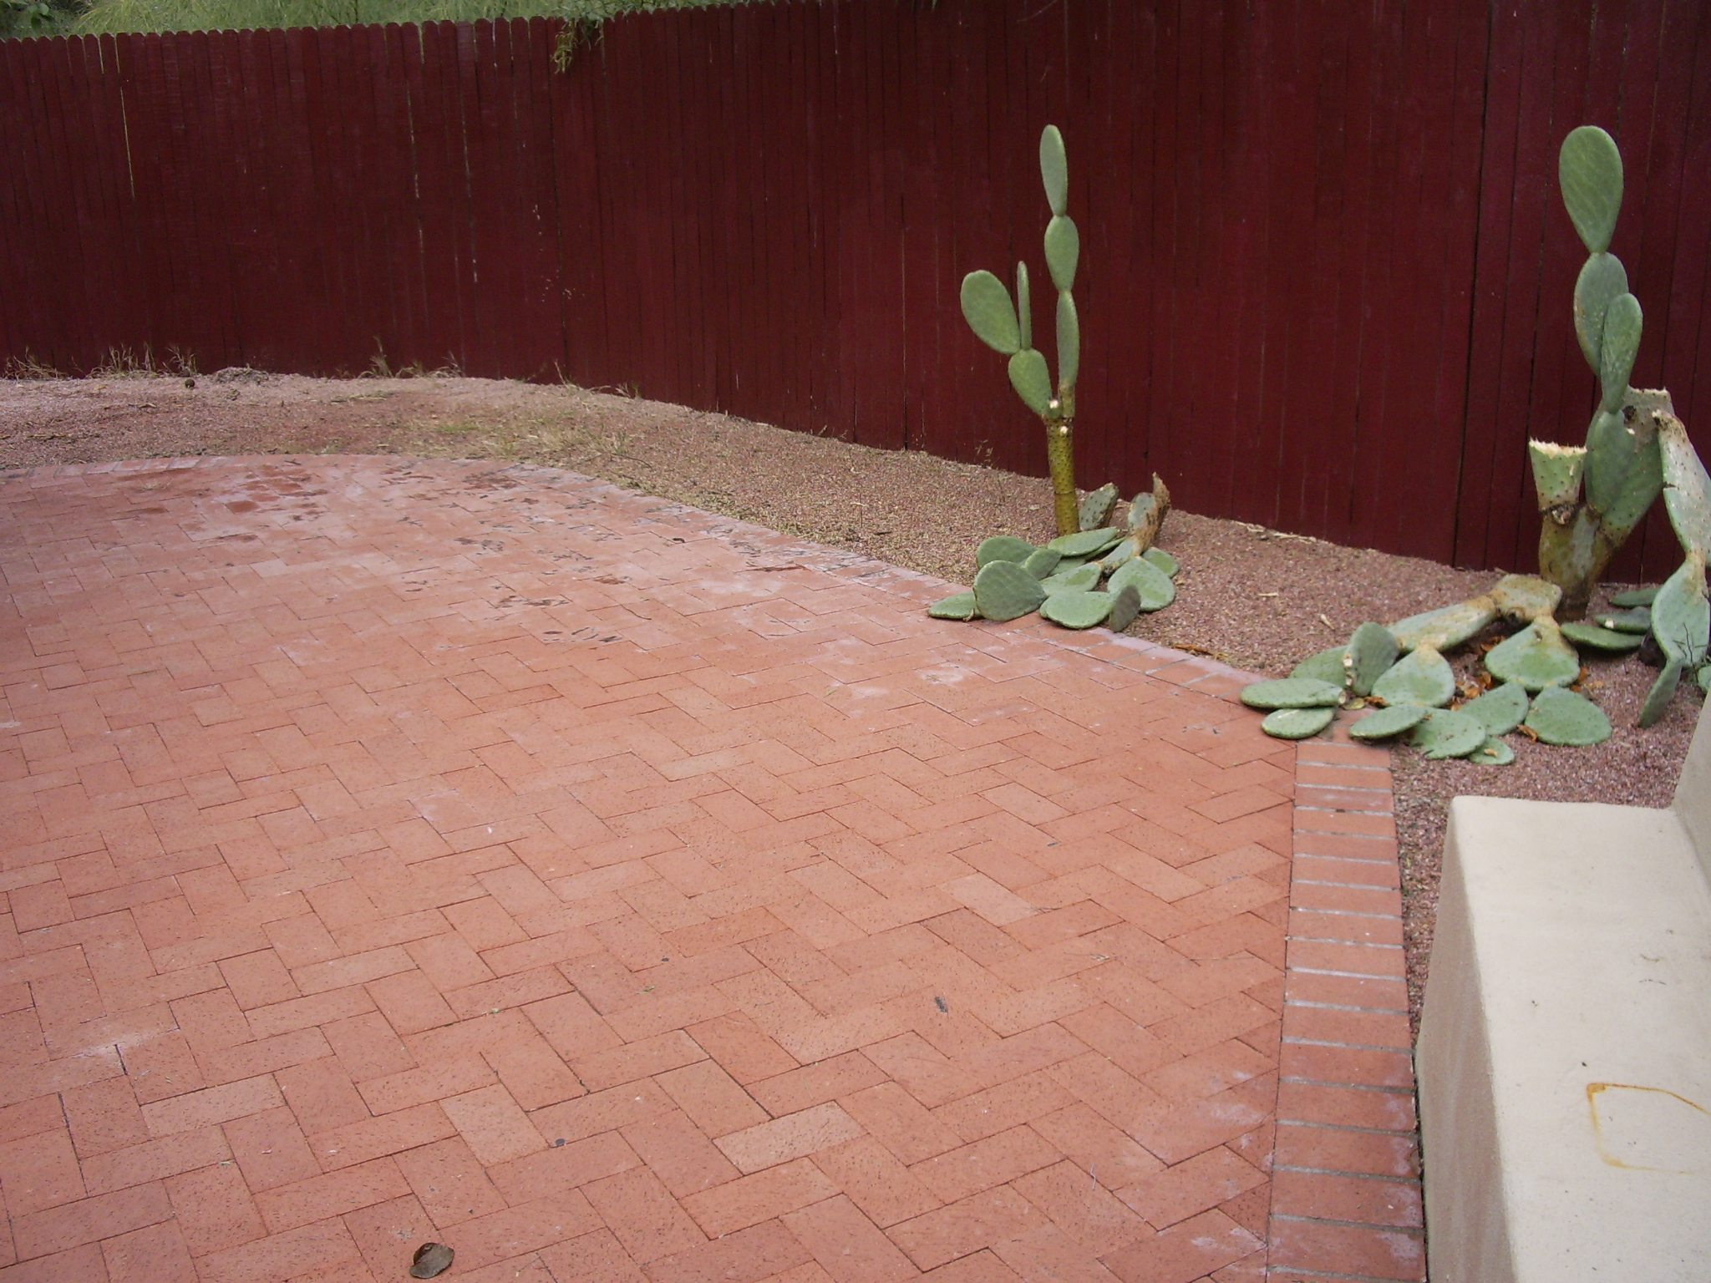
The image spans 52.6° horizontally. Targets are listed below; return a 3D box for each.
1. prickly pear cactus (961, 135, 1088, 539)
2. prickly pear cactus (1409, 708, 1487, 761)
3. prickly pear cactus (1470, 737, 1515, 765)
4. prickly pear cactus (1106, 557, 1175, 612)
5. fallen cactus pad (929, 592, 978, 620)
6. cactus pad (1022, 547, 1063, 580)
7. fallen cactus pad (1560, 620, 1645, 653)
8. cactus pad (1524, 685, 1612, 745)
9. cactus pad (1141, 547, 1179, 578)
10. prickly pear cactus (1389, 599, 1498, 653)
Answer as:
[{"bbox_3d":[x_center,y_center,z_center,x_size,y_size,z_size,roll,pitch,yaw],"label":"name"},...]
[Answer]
[{"bbox_3d":[0.505,-0.919,5.268,0.350,1.280,0.220,-1,18,0],"label":"prickly pear cactus"},{"bbox_3d":[1.296,0.203,3.782,0.170,0.035,0.230,6,22,21],"label":"prickly pear cactus"},{"bbox_3d":[1.381,0.235,3.749,0.110,0.030,0.140,-14,22,-33],"label":"prickly pear cactus"},{"bbox_3d":[0.796,-0.158,4.812,0.180,0.035,0.240,-1,39,0],"label":"prickly pear cactus"},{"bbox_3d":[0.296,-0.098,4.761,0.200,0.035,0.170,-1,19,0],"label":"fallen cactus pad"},{"bbox_3d":[0.526,-0.214,4.937,0.150,0.100,0.035,-36,-18,-3],"label":"cactus pad"},{"bbox_3d":[1.893,-0.004,4.395,0.225,0.050,0.140,7,20,24],"label":"fallen cactus pad"},{"bbox_3d":[1.593,0.173,3.863,0.195,0.060,0.230,-5,18,-12],"label":"cactus pad"},{"bbox_3d":[0.904,-0.240,5.155,0.125,0.045,0.190,-5,18,-11],"label":"cactus pad"},{"bbox_3d":[1.471,-0.038,4.322,0.290,0.050,0.120,-20,23,-12],"label":"prickly pear cactus"}]

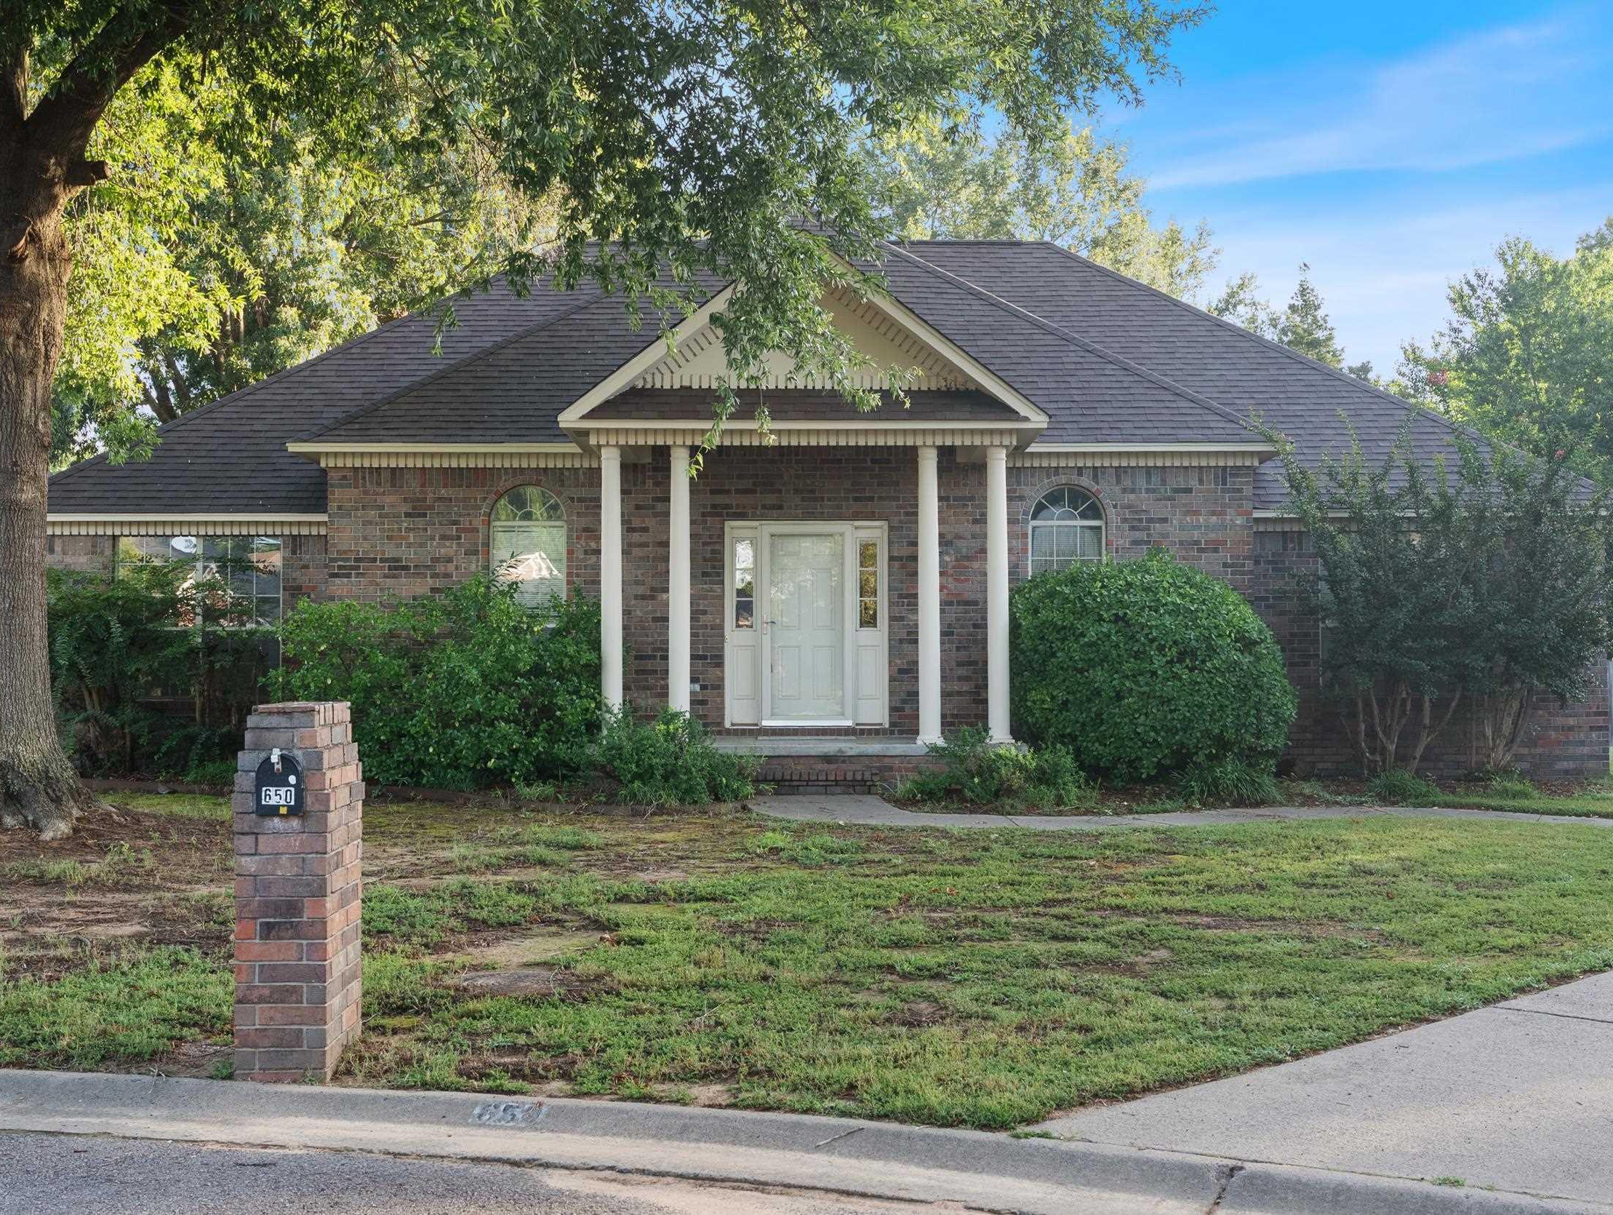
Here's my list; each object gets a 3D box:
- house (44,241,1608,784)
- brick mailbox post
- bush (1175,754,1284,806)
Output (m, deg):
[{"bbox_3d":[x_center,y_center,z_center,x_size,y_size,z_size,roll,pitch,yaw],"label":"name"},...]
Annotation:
[{"bbox_3d":[0.050,-1.580,22.343,17.100,6.950,13.200,0,-1,0],"label":"house"},{"bbox_3d":[-1.880,1.029,6.548,0.350,1.330,0.580,0,-1,-2],"label":"brick mailbox post"},{"bbox_3d":[3.727,1.523,15.569,0.970,0.440,0.900,0,-1,0],"label":"bush"}]

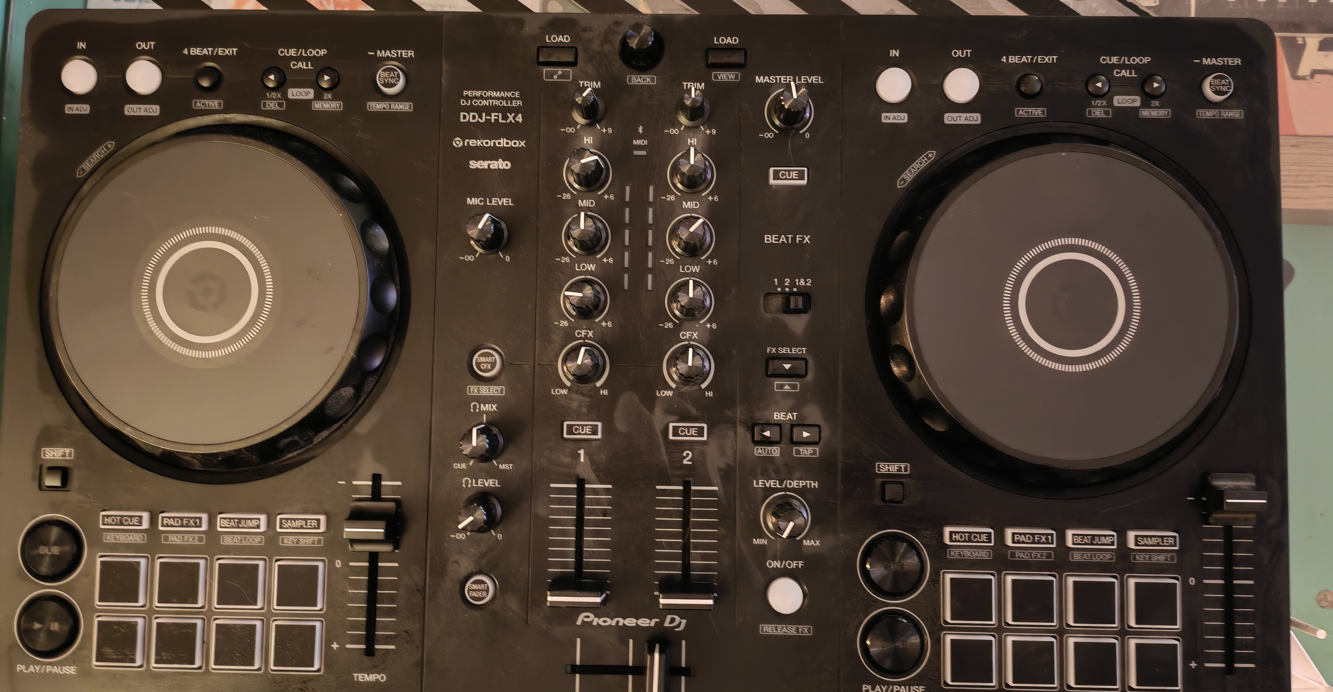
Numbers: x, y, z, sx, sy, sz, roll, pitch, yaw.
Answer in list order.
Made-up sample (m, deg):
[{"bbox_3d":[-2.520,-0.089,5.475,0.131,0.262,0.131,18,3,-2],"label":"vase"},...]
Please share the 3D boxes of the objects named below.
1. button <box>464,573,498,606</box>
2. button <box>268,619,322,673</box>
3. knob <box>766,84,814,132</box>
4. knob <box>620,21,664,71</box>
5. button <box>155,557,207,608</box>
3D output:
[{"bbox_3d":[-0.070,0.091,0.386,0.011,0.004,0.011,1,86,1],"label":"button"},{"bbox_3d":[-0.138,0.112,0.386,0.019,0.003,0.019,1,86,1],"label":"button"},{"bbox_3d":[0.047,-0.090,0.387,0.016,0.018,0.016,-10,86,1],"label":"knob"},{"bbox_3d":[-0.010,-0.115,0.394,0.018,0.013,0.018,1,86,1],"label":"knob"},{"bbox_3d":[-0.182,0.089,0.389,0.018,0.003,0.018,1,86,1],"label":"button"}]

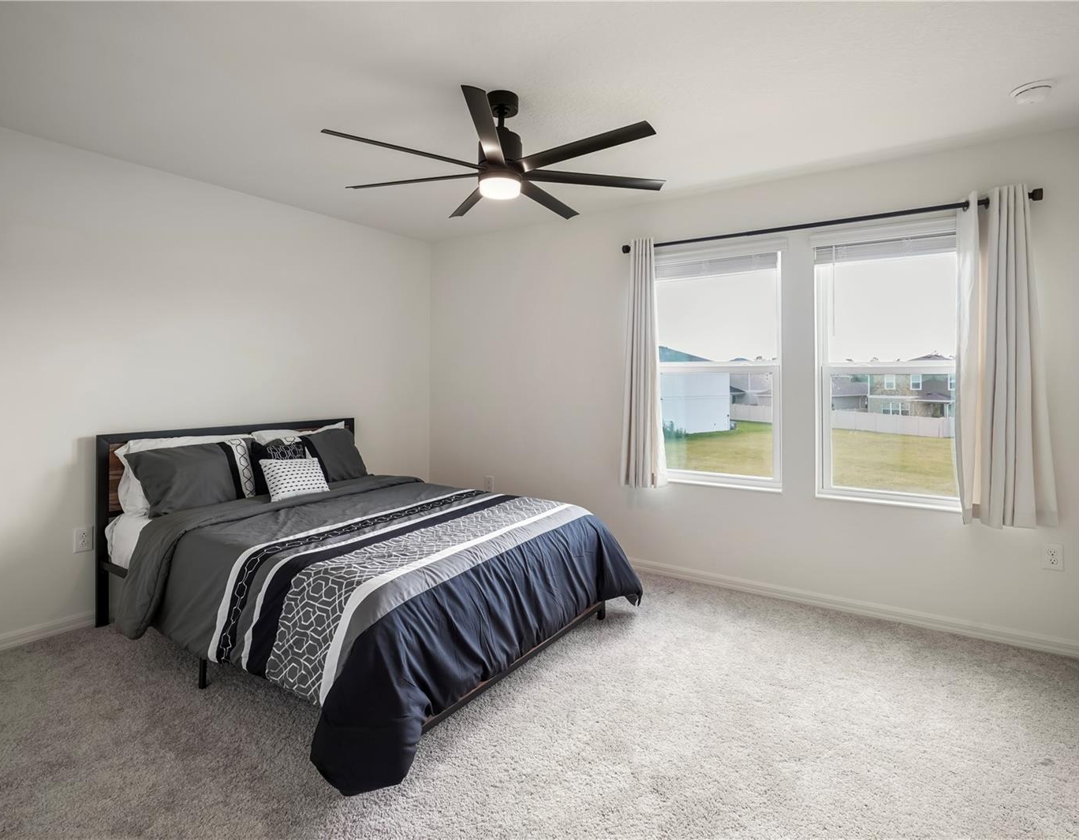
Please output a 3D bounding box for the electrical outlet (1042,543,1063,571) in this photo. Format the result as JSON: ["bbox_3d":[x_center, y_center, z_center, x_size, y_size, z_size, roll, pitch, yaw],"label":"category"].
[{"bbox_3d":[2.388,0.641,2.606,0.073,0.122,0.012,2,3,34],"label":"electrical outlet"}]

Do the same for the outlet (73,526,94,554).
[{"bbox_3d":[-2.326,0.617,2.866,0.012,0.124,0.076,2,3,34],"label":"outlet"}]

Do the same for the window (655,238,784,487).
[{"bbox_3d":[1.063,-0.338,3.546,0.875,1.490,0.090,2,3,34],"label":"window"}]

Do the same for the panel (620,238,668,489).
[{"bbox_3d":[0.689,-0.368,3.680,0.325,1.645,0.130,2,3,34],"label":"panel"}]

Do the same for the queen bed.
[{"bbox_3d":[-0.920,0.574,2.888,2.250,0.965,1.670,2,3,34],"label":"queen bed"}]

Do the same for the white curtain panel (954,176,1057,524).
[{"bbox_3d":[2.196,-0.292,2.642,0.365,1.610,0.130,2,3,34],"label":"white curtain panel"}]

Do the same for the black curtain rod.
[{"bbox_3d":[1.445,-1.091,3.185,2.128,0.060,0.095,2,3,34],"label":"black curtain rod"}]

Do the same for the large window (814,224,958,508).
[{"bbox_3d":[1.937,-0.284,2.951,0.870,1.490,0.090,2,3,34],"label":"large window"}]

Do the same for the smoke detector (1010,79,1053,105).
[{"bbox_3d":[1.951,-1.297,2.222,0.134,0.040,0.134,2,3,34],"label":"smoke detector"}]

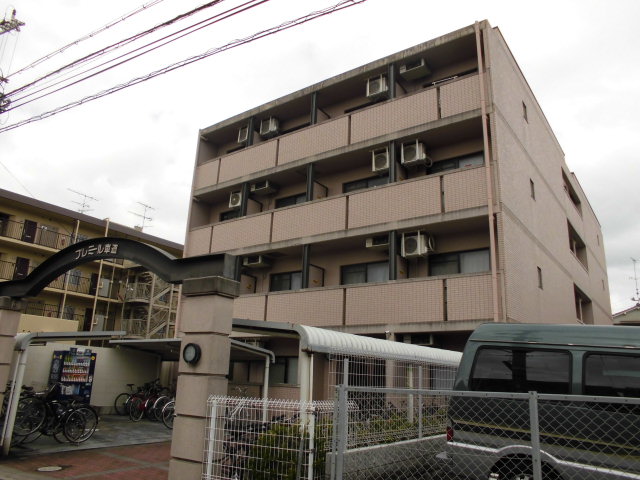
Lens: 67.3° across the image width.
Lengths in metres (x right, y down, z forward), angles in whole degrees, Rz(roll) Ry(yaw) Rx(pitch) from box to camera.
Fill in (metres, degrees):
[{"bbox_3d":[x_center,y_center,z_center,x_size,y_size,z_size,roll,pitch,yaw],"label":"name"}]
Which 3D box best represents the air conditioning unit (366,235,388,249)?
[{"bbox_3d":[1.785,0.123,13.726,0.790,0.270,0.440,-9,-20,35],"label":"air conditioning unit"}]

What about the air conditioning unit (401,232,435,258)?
[{"bbox_3d":[2.592,0.174,12.850,0.730,0.610,0.310,-9,-20,35],"label":"air conditioning unit"}]

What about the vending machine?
[{"bbox_3d":[-7.491,4.299,14.401,0.620,1.890,1.050,-9,-20,35],"label":"vending machine"}]

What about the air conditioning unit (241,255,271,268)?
[{"bbox_3d":[-2.190,0.771,16.539,0.790,0.270,0.440,-9,-20,35],"label":"air conditioning unit"}]

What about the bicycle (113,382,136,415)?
[{"bbox_3d":[-5.929,5.201,15.721,0.560,1.000,1.740,-7,-18,28],"label":"bicycle"}]

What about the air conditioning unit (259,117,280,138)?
[{"bbox_3d":[-1.867,-4.160,17.846,0.790,0.560,0.310,-9,-20,35],"label":"air conditioning unit"}]

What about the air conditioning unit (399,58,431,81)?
[{"bbox_3d":[2.904,-5.138,14.574,0.790,0.270,0.440,-9,-20,35],"label":"air conditioning unit"}]

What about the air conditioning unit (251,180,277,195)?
[{"bbox_3d":[-2.005,-1.888,17.106,0.770,0.340,0.380,-9,-20,35],"label":"air conditioning unit"}]

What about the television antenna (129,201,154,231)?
[{"bbox_3d":[-14.926,-1.903,40.299,1.000,2.400,2.400,-7,-19,30],"label":"television antenna"}]

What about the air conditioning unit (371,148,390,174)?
[{"bbox_3d":[1.937,-2.306,14.117,0.700,0.610,0.310,-9,-20,35],"label":"air conditioning unit"}]

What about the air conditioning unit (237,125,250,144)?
[{"bbox_3d":[-2.705,-3.984,18.279,0.720,0.610,0.310,-9,-20,35],"label":"air conditioning unit"}]

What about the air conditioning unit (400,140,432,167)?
[{"bbox_3d":[2.705,-2.445,13.598,0.730,0.610,0.310,-9,-20,35],"label":"air conditioning unit"}]

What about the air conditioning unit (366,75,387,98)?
[{"bbox_3d":[1.856,-4.739,14.942,0.720,0.610,0.310,-9,-20,35],"label":"air conditioning unit"}]

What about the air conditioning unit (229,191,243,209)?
[{"bbox_3d":[-2.952,-1.466,17.783,0.730,0.590,0.310,-9,-20,35],"label":"air conditioning unit"}]

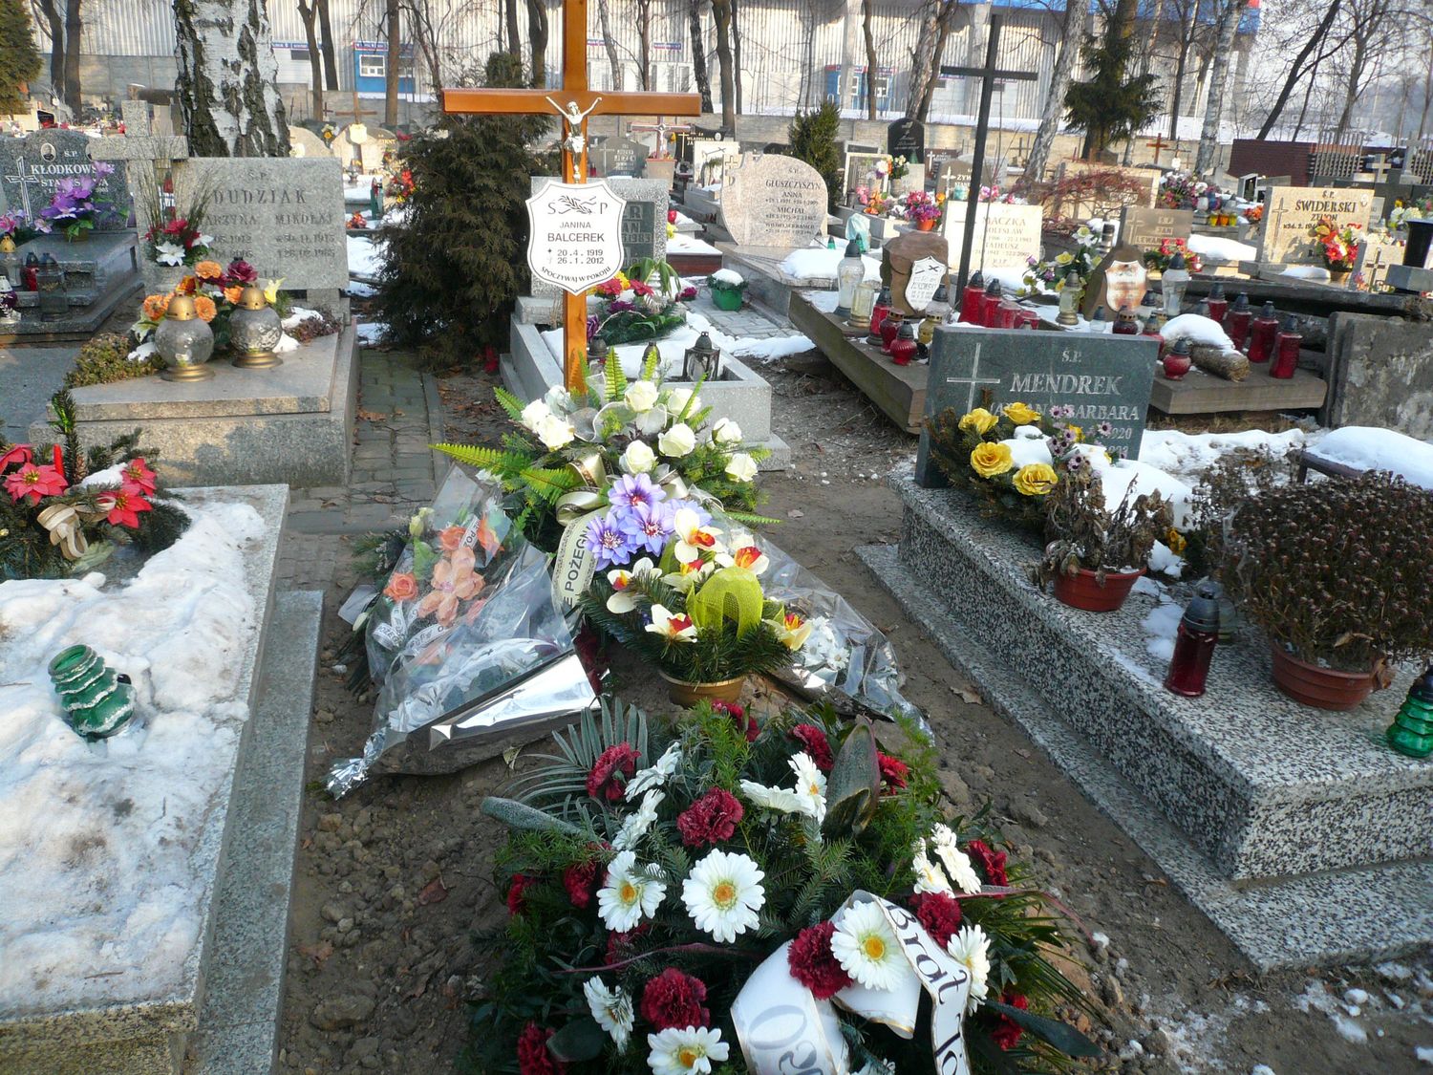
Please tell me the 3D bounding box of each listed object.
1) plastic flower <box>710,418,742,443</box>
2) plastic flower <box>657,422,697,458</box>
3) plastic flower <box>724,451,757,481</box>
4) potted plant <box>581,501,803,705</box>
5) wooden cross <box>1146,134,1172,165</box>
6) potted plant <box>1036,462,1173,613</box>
[{"bbox_3d":[0.027,-0.292,3.150,0.082,0.068,0.078,-3,-3,-15],"label":"plastic flower"},{"bbox_3d":[-0.105,-0.261,3.110,0.100,0.085,0.085,2,22,-2],"label":"plastic flower"},{"bbox_3d":[0.063,-0.185,3.039,0.088,0.075,0.080,3,22,1],"label":"plastic flower"},{"bbox_3d":[-0.065,0.144,2.741,0.460,0.370,0.360,-3,23,-15],"label":"potted plant"},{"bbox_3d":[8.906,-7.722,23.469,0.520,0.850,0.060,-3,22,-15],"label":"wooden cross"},{"bbox_3d":[0.950,-0.010,2.832,0.300,0.320,0.270,-4,23,-15],"label":"potted plant"}]

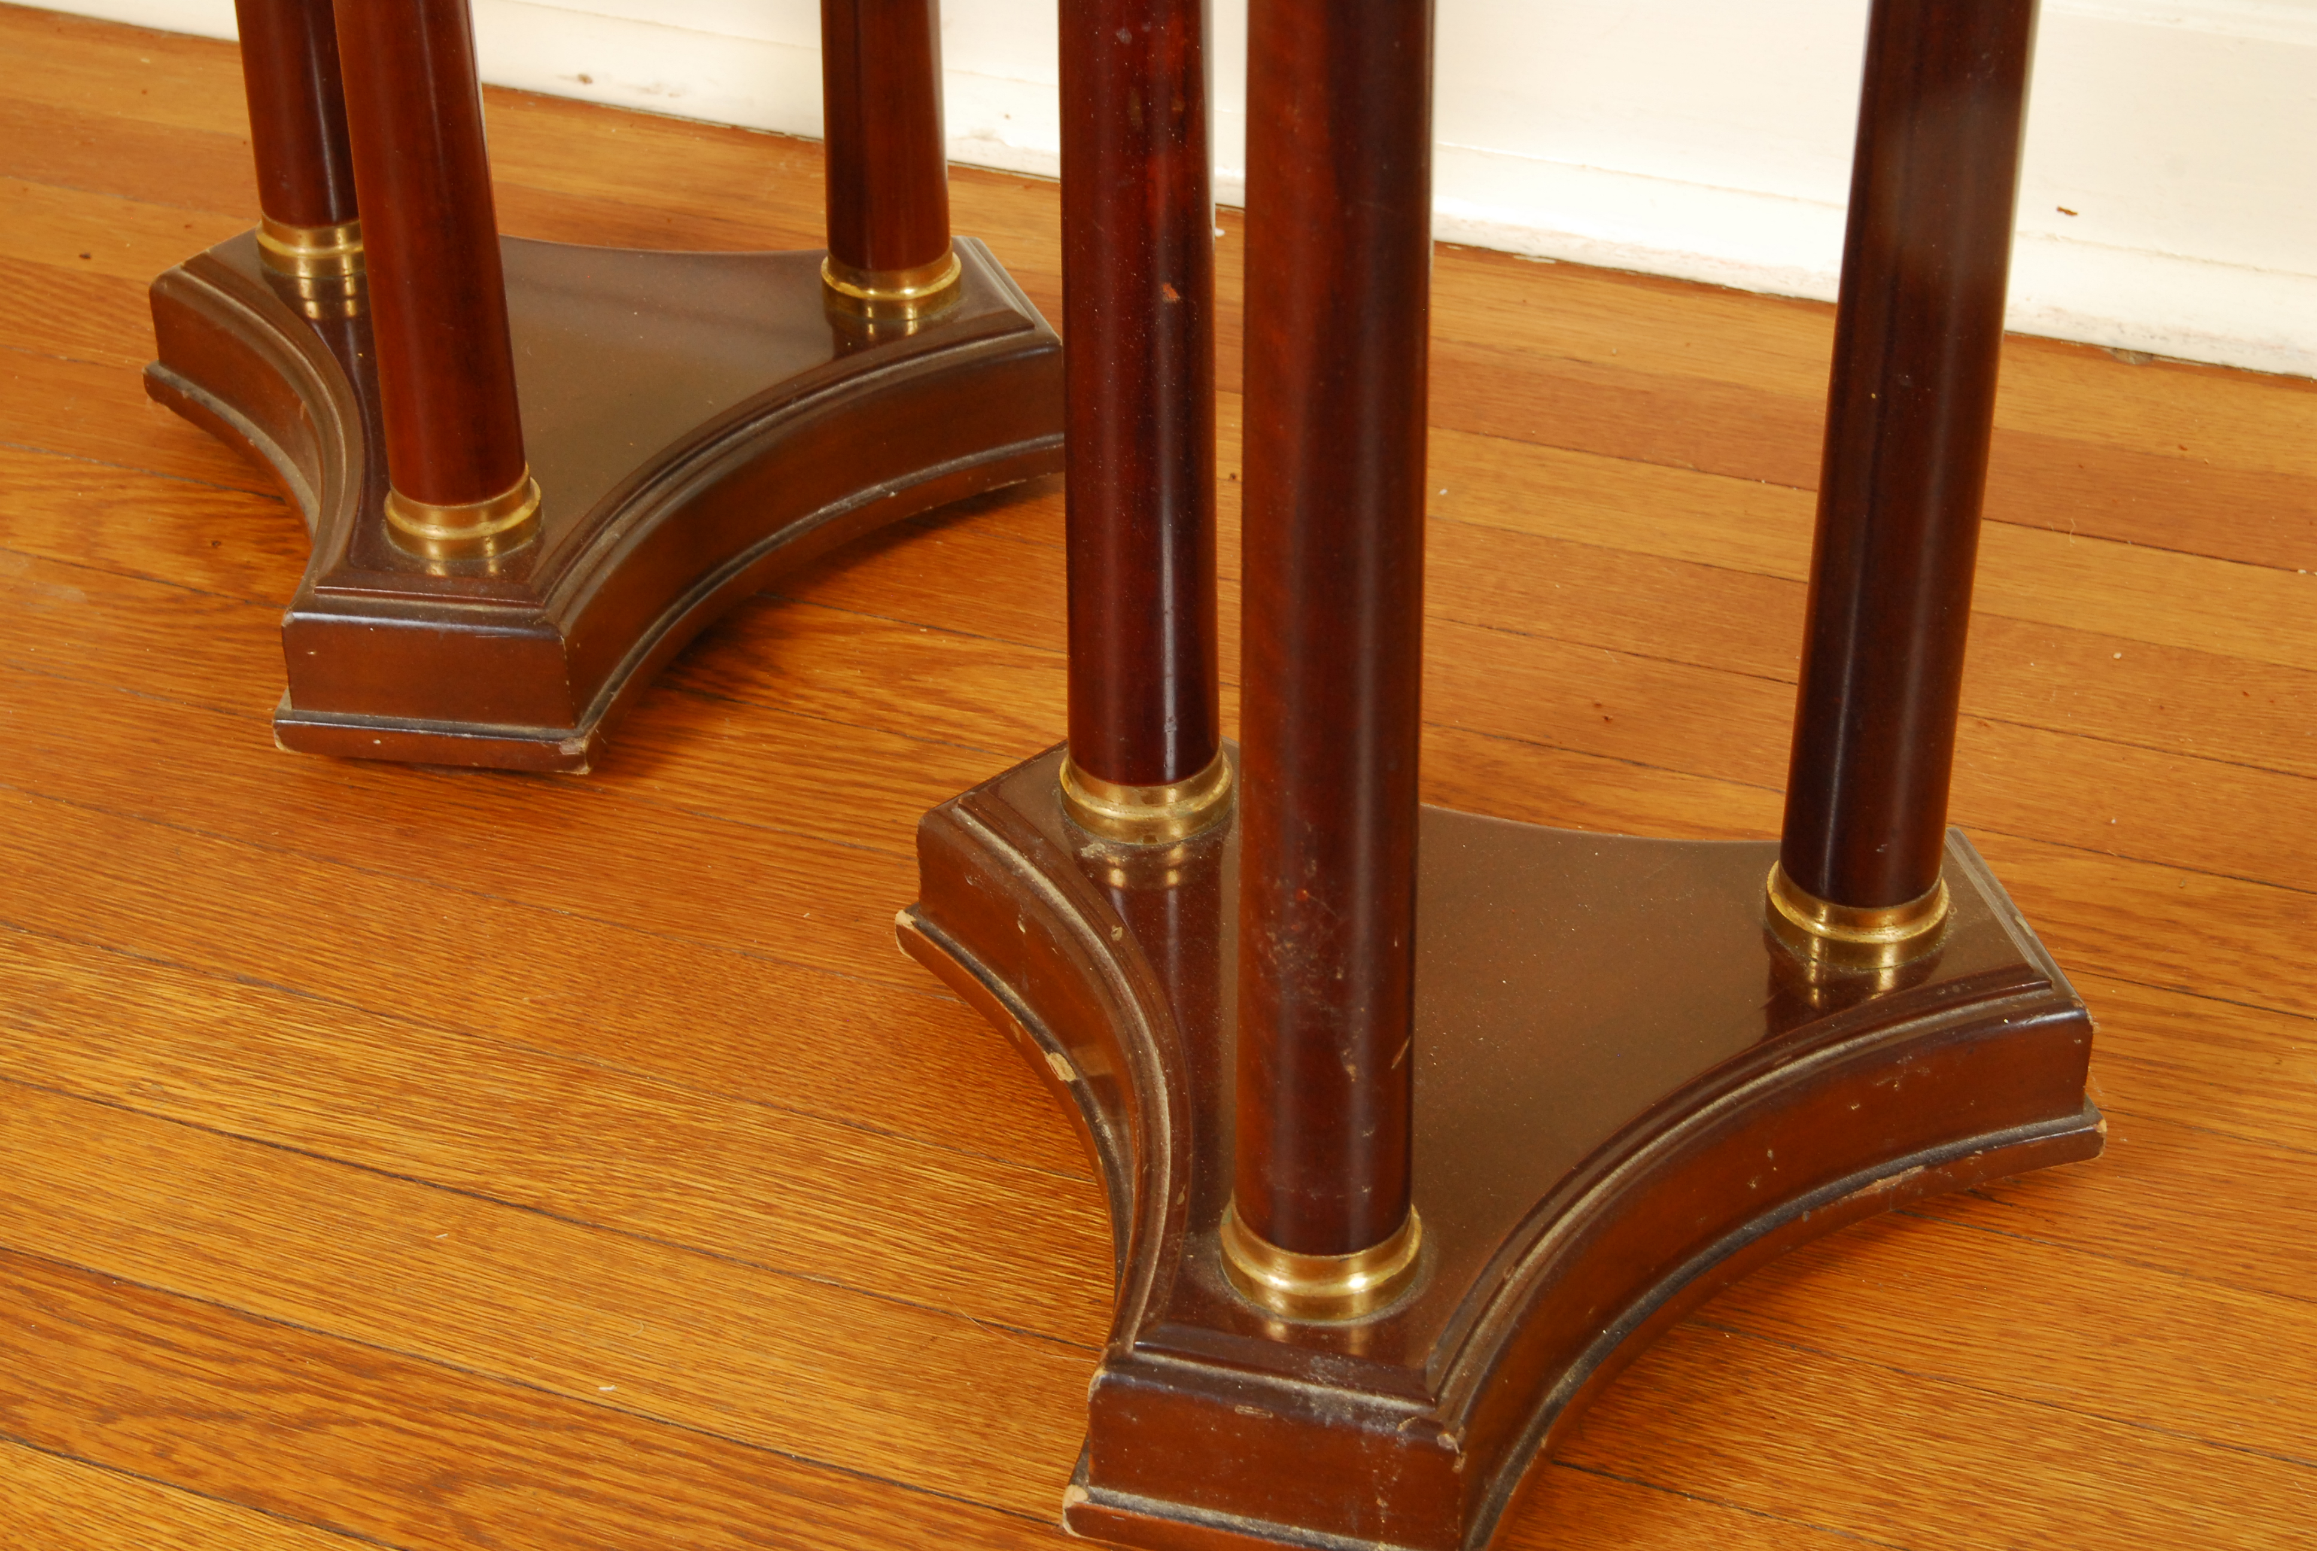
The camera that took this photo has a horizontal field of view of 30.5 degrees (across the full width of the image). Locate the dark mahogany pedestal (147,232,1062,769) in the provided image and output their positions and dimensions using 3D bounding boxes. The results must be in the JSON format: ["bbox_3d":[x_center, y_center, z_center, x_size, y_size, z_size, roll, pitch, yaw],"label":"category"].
[{"bbox_3d":[-0.188,-0.102,1.329,0.322,0.051,0.279,4,34,8],"label":"dark mahogany pedestal"}]

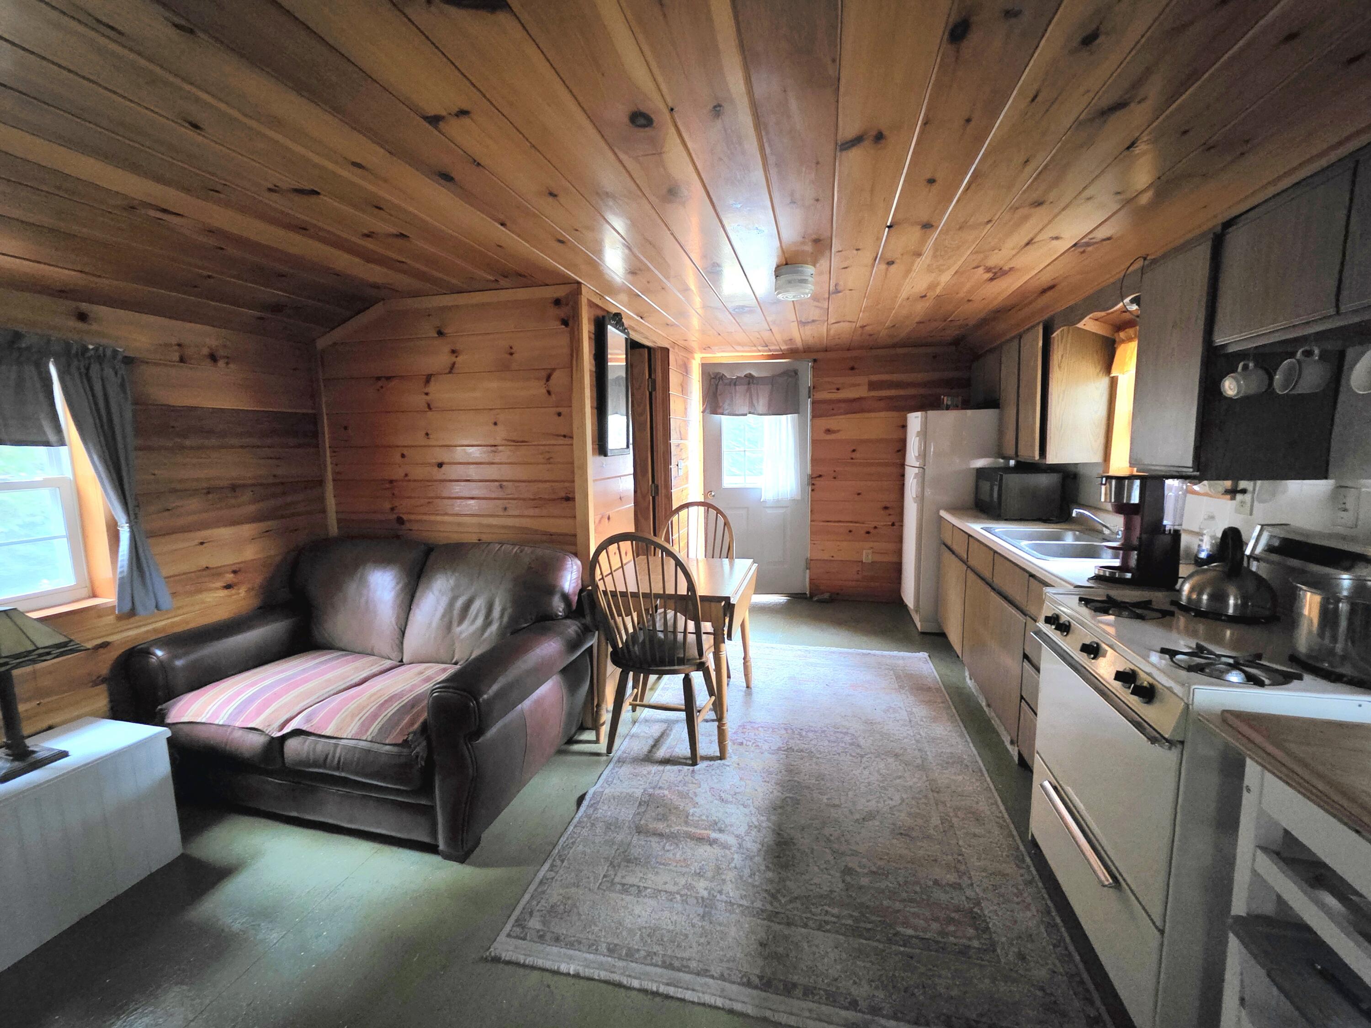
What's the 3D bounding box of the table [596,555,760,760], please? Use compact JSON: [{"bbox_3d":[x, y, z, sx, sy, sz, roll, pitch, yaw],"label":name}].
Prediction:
[{"bbox_3d":[-0.017,0.677,2.679,0.705,0.757,0.735,1,8,15],"label":"table"}]

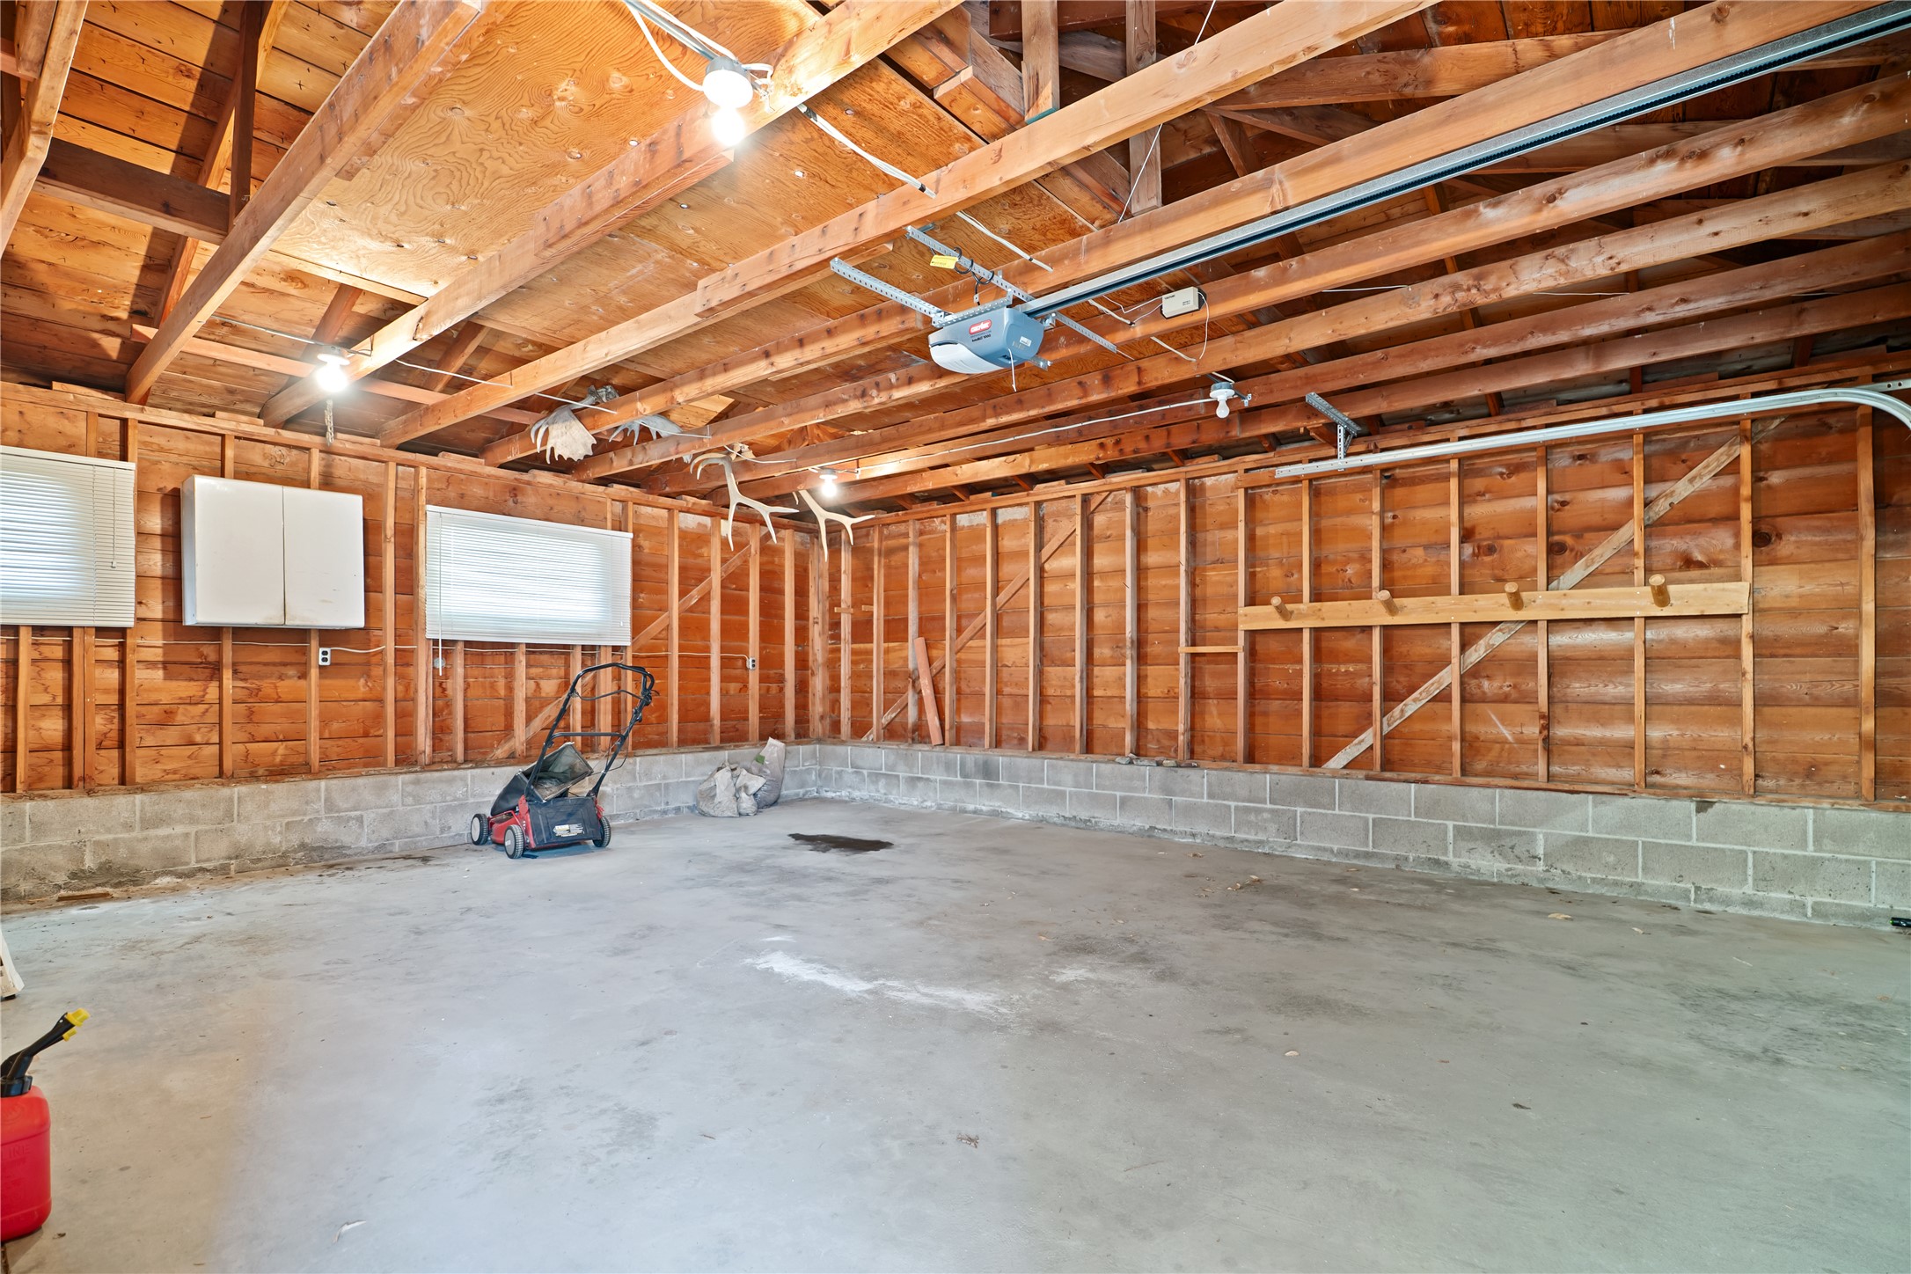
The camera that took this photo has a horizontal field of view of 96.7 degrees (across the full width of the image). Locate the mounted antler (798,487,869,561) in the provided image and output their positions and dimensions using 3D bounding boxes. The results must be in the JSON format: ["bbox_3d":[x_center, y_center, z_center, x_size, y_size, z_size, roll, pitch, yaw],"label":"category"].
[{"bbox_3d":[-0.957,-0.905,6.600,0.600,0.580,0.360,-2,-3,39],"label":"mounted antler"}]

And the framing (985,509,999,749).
[{"bbox_3d":[0.290,-0.071,6.821,0.040,1.933,0.090,-2,-3,39],"label":"framing"}]

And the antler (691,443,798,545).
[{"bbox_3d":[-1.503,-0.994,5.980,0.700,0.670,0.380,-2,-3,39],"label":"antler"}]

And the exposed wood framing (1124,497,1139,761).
[{"bbox_3d":[1.259,-0.101,6.081,0.040,1.906,0.090,-2,-3,39],"label":"exposed wood framing"}]

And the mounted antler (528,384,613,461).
[{"bbox_3d":[-2.205,-1.225,4.870,0.280,0.430,0.400,-2,-3,39],"label":"mounted antler"}]

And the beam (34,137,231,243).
[{"bbox_3d":[-2.827,-1.549,2.935,0.045,0.145,0.580,-2,-3,39],"label":"beam"}]

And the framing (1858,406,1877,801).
[{"bbox_3d":[4.156,-0.220,3.870,0.040,1.929,0.090,-2,-3,39],"label":"framing"}]

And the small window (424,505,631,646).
[{"bbox_3d":[-3.022,-0.398,6.149,0.045,0.875,1.420,-2,-3,39],"label":"small window"}]

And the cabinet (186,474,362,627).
[{"bbox_3d":[-3.935,-0.454,4.932,0.305,0.795,0.765,-2,-3,39],"label":"cabinet"}]

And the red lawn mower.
[{"bbox_3d":[-2.570,0.800,5.510,0.580,1.160,1.420,2,-3,-44],"label":"red lawn mower"}]

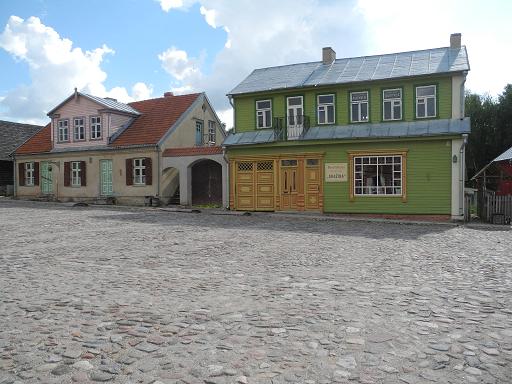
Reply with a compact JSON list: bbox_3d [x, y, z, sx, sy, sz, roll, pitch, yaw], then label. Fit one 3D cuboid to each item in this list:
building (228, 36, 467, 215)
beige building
[{"bbox_3d":[5.950,-3.815,29.307,13.002,10.278,9.523,-1,0,22],"label":"building"},{"bbox_3d":[-10.256,-3.296,38.255,14.991,8.314,10.382,0,0,29],"label":"beige building"}]

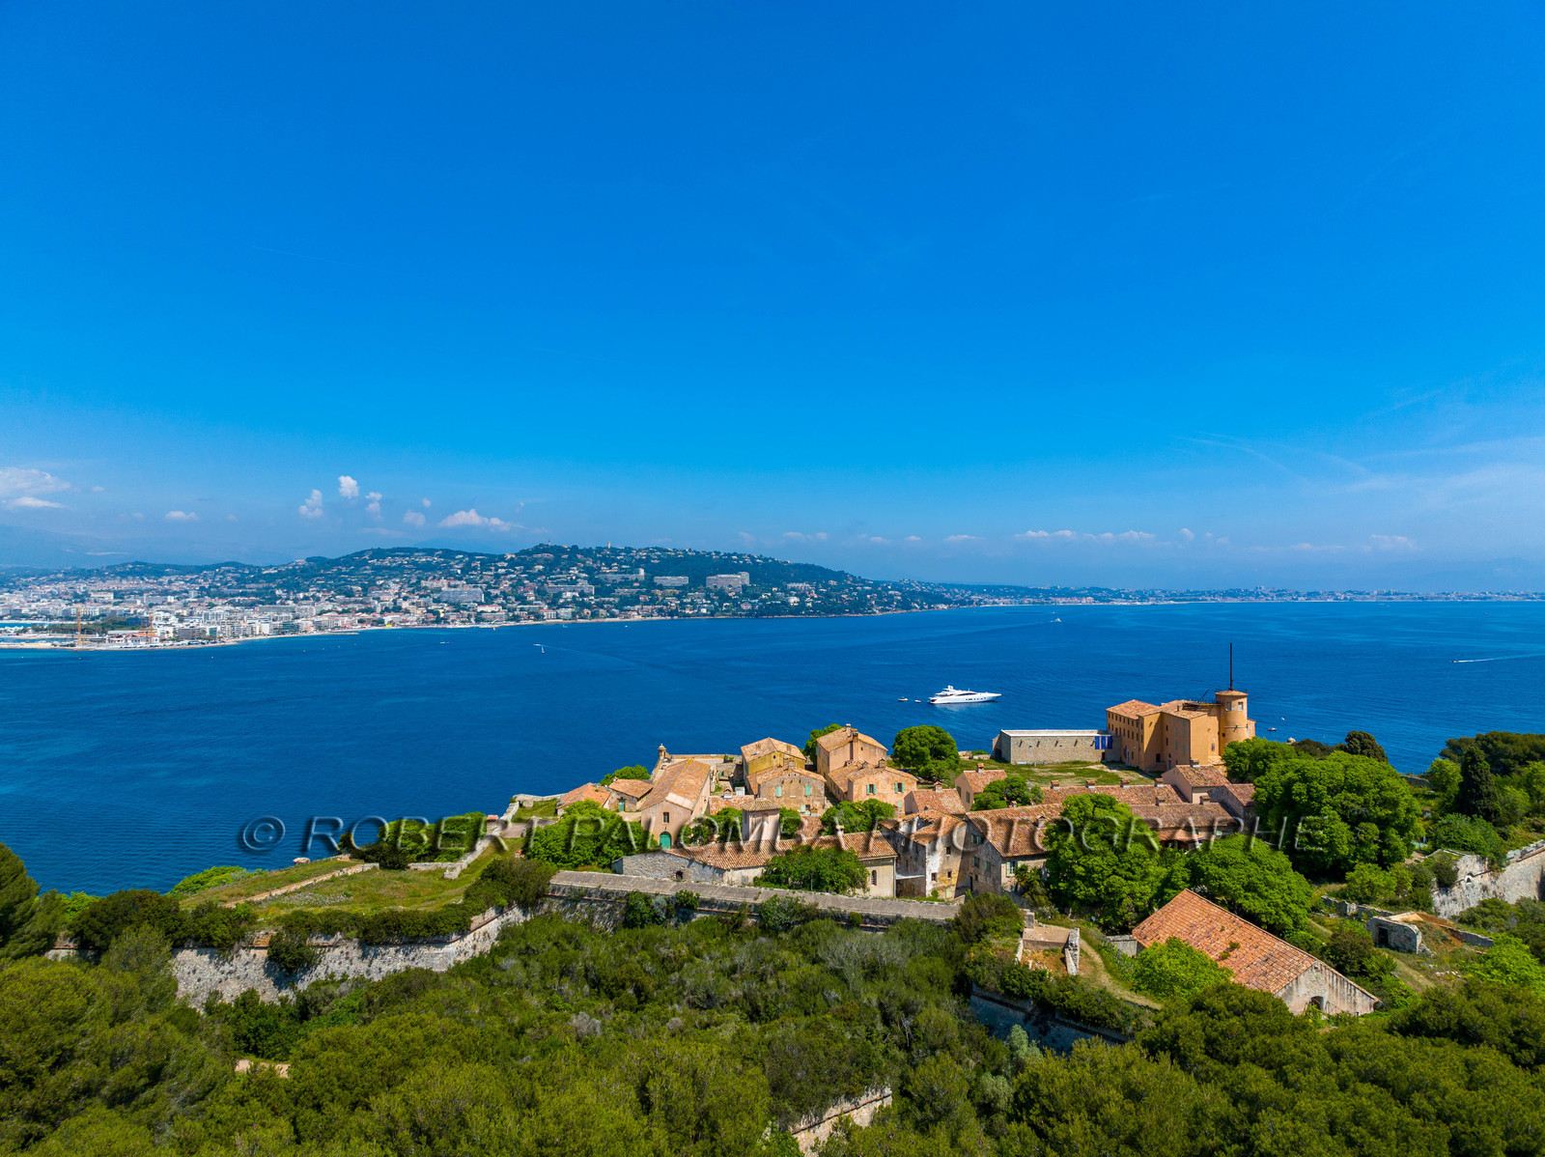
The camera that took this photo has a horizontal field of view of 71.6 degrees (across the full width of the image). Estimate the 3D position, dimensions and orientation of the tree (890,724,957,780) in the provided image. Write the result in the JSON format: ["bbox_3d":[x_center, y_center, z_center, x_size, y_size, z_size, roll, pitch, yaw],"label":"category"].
[{"bbox_3d":[31.200,35.700,220.000,13.800,10.700,13.200,0,-1,0],"label":"tree"}]

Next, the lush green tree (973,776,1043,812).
[{"bbox_3d":[37.700,35.700,172.000,11.400,8.000,10.000,0,-1,0],"label":"lush green tree"}]

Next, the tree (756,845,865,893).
[{"bbox_3d":[5.330,39.780,145.430,14.460,6.900,9.980,0,0,2],"label":"tree"}]

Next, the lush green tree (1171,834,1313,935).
[{"bbox_3d":[58.100,37.340,132.300,17.250,11.560,15.750,0,-1,24],"label":"lush green tree"}]

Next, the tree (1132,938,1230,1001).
[{"bbox_3d":[38.000,36.300,99.500,9.100,5.800,8.200,0,-1,0],"label":"tree"}]

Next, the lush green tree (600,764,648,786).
[{"bbox_3d":[-28.000,37.600,201.000,9.300,5.900,8.500,0,-1,0],"label":"lush green tree"}]

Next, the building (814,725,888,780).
[{"bbox_3d":[16.898,37.342,228.887,12.365,9.814,16.616,0,0,-6],"label":"building"}]

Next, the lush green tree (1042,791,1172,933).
[{"bbox_3d":[42.860,35.320,136.500,16.290,15.670,15.230,0,-1,17],"label":"lush green tree"}]

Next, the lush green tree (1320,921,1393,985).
[{"bbox_3d":[58.392,37.480,106.974,6.500,6.531,6.200,0,-1,29],"label":"lush green tree"}]

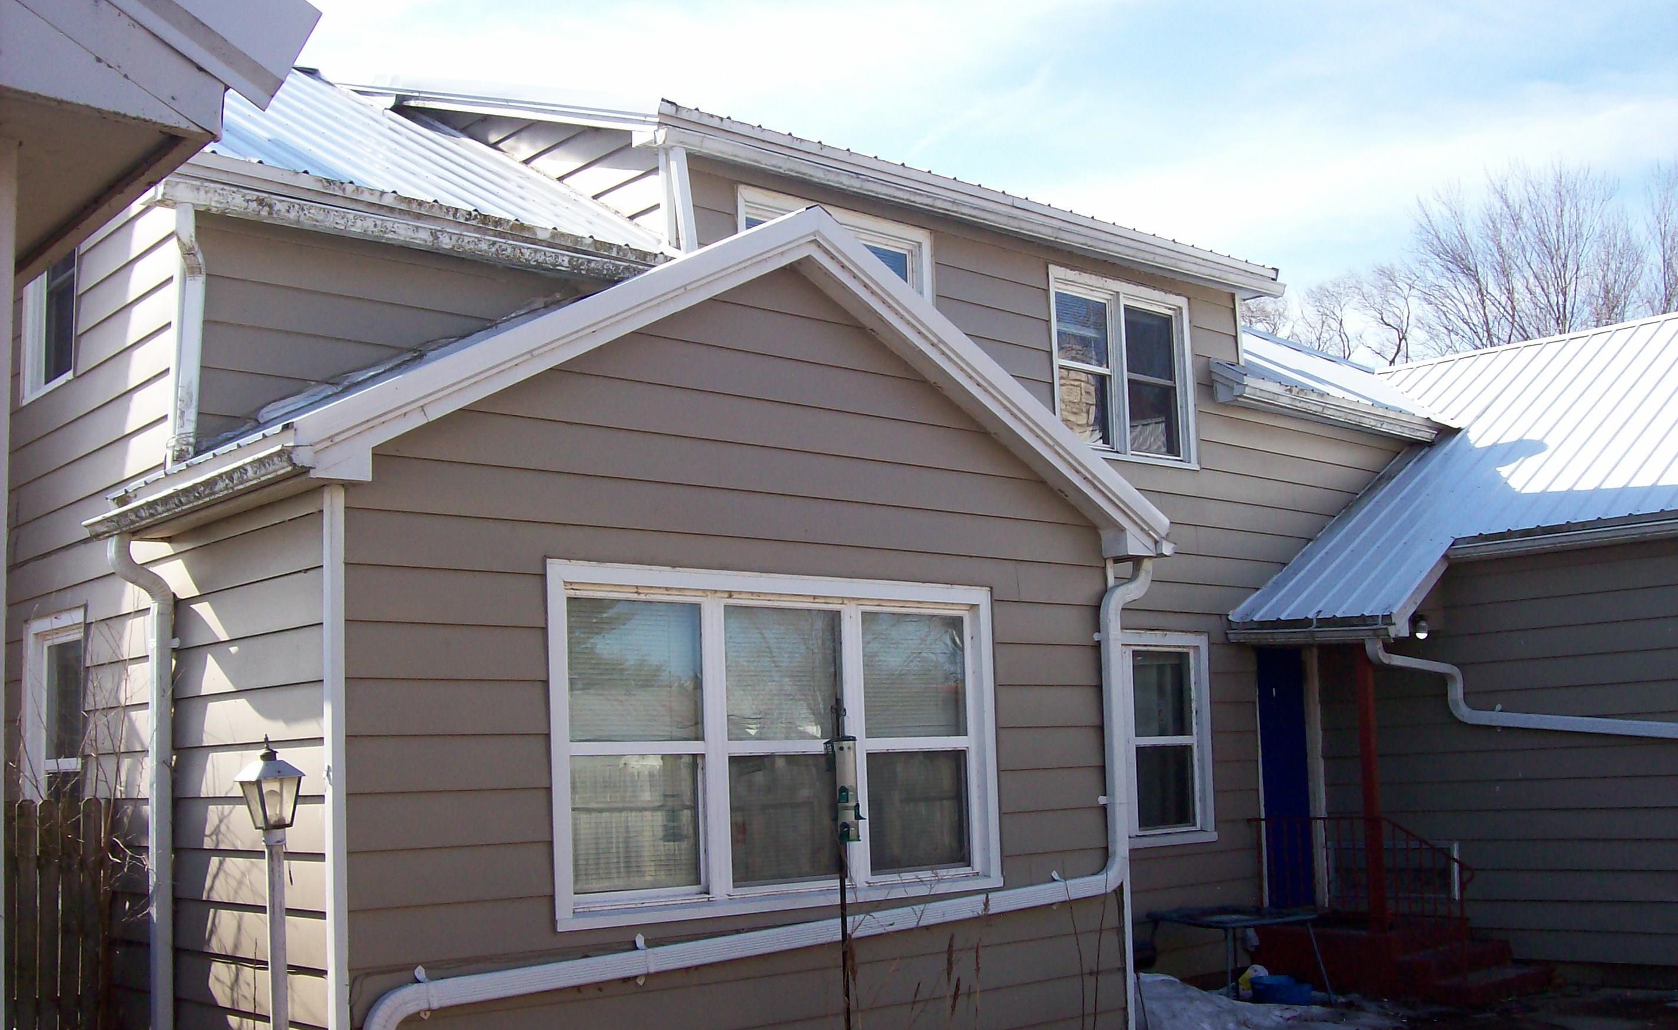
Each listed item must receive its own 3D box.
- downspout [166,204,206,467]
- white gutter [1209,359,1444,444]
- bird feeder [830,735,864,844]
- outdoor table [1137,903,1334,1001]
[{"bbox_3d":[-2.803,-0.777,7.495,0.134,1.112,0.165,5,-11,-42],"label":"downspout"},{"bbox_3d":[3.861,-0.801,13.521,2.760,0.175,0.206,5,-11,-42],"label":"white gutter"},{"bbox_3d":[0.030,1.119,7.106,0.118,0.427,0.118,-2,-8,0],"label":"bird feeder"},{"bbox_3d":[2.504,2.839,11.021,0.999,0.597,0.772,5,-11,-42],"label":"outdoor table"}]

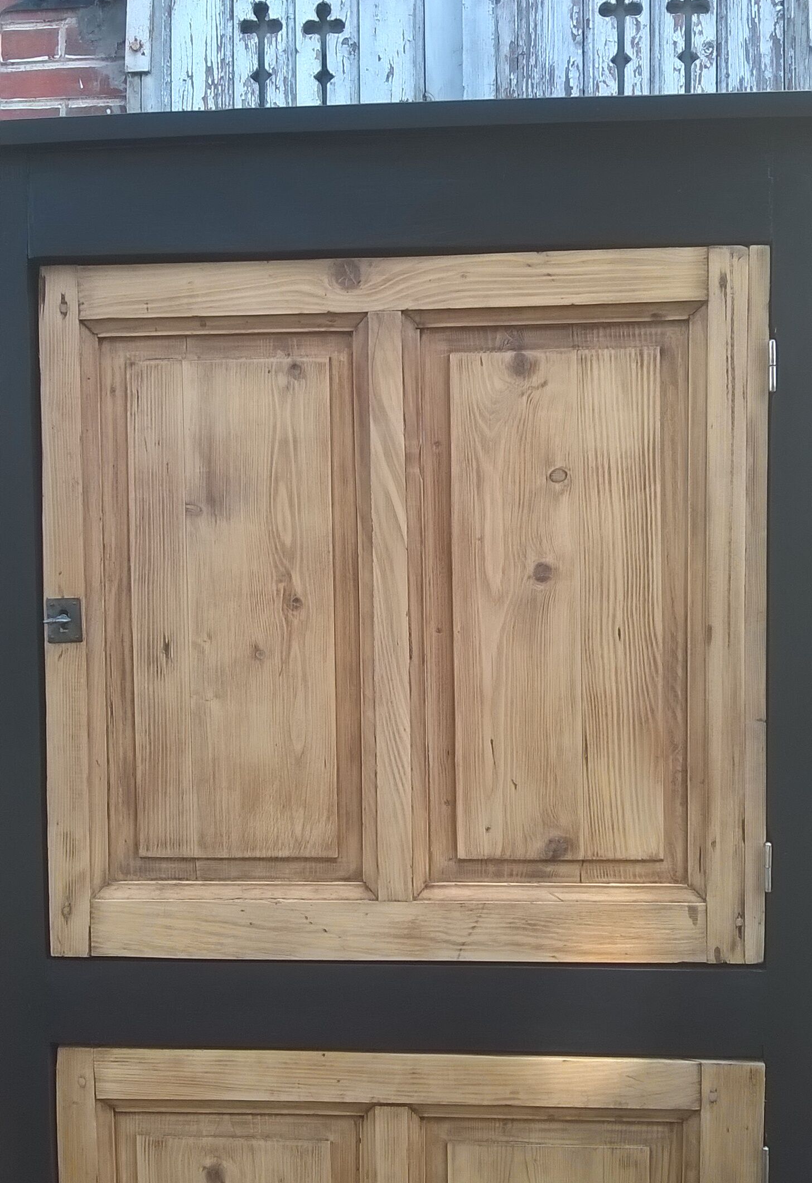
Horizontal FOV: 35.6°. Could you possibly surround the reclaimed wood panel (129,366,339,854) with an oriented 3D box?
[{"bbox_3d":[-0.180,0.018,1.327,0.212,0.525,0.020,-1,2,4],"label":"reclaimed wood panel"}]

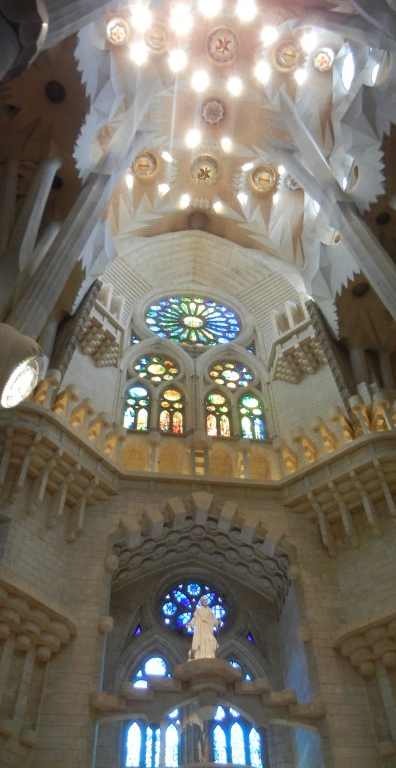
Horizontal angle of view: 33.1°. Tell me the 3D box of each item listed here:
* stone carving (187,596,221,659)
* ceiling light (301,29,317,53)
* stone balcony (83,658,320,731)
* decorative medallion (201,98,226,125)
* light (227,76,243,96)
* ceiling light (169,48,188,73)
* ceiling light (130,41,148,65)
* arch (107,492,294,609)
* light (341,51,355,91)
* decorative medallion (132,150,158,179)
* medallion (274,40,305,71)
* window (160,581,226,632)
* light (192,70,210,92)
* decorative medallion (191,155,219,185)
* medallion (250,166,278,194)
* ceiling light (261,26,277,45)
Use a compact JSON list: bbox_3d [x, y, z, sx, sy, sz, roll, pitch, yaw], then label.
[{"bbox_3d":[0.210,8.141,22.231,1.100,2.384,0.750,6,-53,-6],"label":"stone carving"},{"bbox_3d":[6.239,-19.396,37.583,0.920,0.400,1.100,6,-53,-6],"label":"ceiling light"},{"bbox_3d":[0.344,9.337,20.048,6.871,1.400,1.400,5,-53,-5],"label":"stone balcony"},{"bbox_3d":[0.888,-16.689,40.764,1.411,0.380,1.411,5,-53,-5],"label":"decorative medallion"},{"bbox_3d":[2.138,-17.423,38.982,0.950,0.400,1.020,-1,-53,-1],"label":"light"},{"bbox_3d":[-1.115,-18.504,38.071,1.100,0.400,1.120,6,-53,-6],"label":"ceiling light"},{"bbox_3d":[-3.401,-19.271,38.692,0.963,0.600,0.963,5,-53,-5],"label":"ceiling light"},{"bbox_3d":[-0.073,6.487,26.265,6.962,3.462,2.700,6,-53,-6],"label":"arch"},{"bbox_3d":[8.255,-17.256,36.753,0.500,1.900,1.900,6,-53,-6],"label":"light"},{"bbox_3d":[-3.365,-14.071,42.667,1.600,0.380,1.600,5,-53,-5],"label":"decorative medallion"},{"bbox_3d":[5.357,-19.202,38.966,1.720,0.350,1.720,-1,-53,-1],"label":"medallion"},{"bbox_3d":[-0.162,8.823,26.280,2.636,2.439,0.250,5,-53,-5],"label":"window"},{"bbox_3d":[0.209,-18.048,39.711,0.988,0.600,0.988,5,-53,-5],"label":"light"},{"bbox_3d":[0.439,-13.811,42.956,1.750,0.350,1.750,-1,-53,-1],"label":"decorative medallion"},{"bbox_3d":[4.267,-13.389,43.365,1.626,0.380,1.626,5,-53,-5],"label":"medallion"},{"bbox_3d":[3.960,-19.575,37.386,0.920,0.400,0.950,-1,-53,-1],"label":"ceiling light"}]

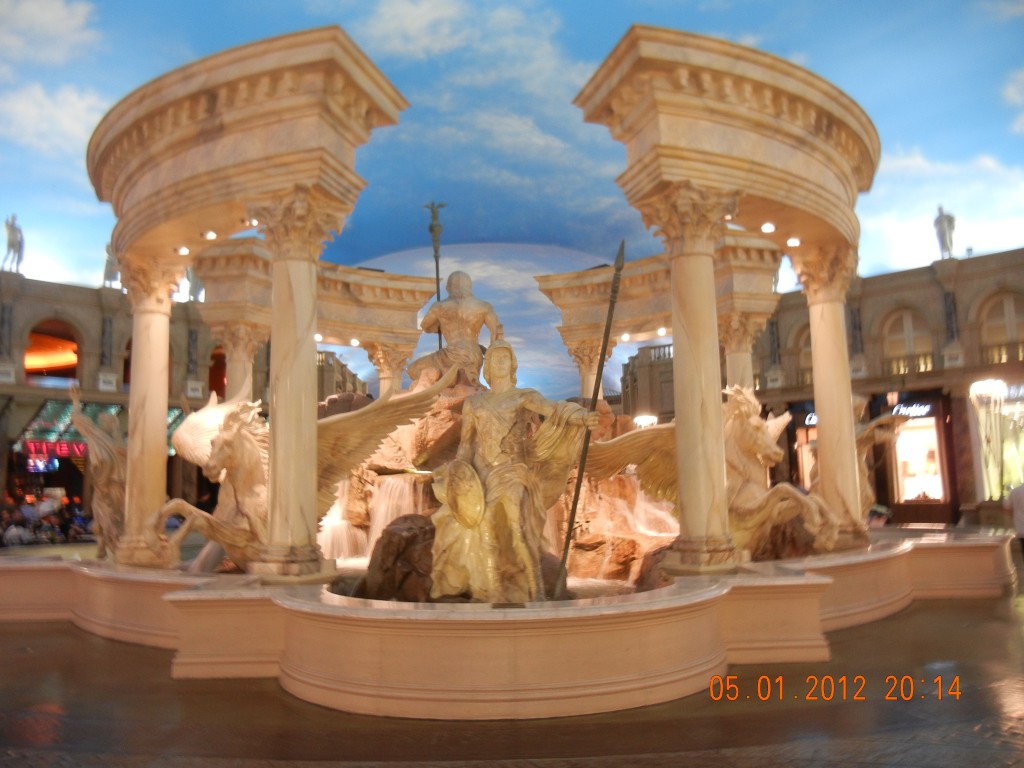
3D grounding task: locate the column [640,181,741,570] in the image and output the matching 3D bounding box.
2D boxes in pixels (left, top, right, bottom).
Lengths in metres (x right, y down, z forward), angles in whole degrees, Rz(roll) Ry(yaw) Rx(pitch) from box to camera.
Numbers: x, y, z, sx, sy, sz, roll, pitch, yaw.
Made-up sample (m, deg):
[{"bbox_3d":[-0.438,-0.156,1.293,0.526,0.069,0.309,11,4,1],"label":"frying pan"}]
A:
[{"bbox_3d":[2.133,-0.118,10.213,0.825,4.275,0.825,2,-8,-26],"label":"column"}]

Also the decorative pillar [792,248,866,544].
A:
[{"bbox_3d":[4.707,0.174,12.909,0.825,4.275,0.825,-4,-8,23],"label":"decorative pillar"}]

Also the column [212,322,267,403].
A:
[{"bbox_3d":[-5.304,0.932,17.196,0.825,4.275,0.825,-4,-8,23],"label":"column"}]

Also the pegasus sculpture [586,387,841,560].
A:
[{"bbox_3d":[2.724,1.191,11.787,3.150,2.175,3.300,-8,-10,43],"label":"pegasus sculpture"}]

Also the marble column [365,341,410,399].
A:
[{"bbox_3d":[-2.731,1.224,19.893,0.825,4.275,0.825,2,-8,-26],"label":"marble column"}]

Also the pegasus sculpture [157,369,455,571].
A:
[{"bbox_3d":[-3.055,1.171,11.584,3.600,2.400,3.150,-8,-10,43],"label":"pegasus sculpture"}]

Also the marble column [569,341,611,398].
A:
[{"bbox_3d":[1.875,1.145,20.024,0.825,4.275,0.825,-4,-8,23],"label":"marble column"}]

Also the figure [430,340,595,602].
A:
[{"bbox_3d":[0.003,0.717,7.923,1.395,2.285,1.275,-1,-7,-2],"label":"figure"}]

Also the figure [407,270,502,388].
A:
[{"bbox_3d":[-0.996,-0.851,15.386,1.620,2.288,1.500,1,-8,-17],"label":"figure"}]

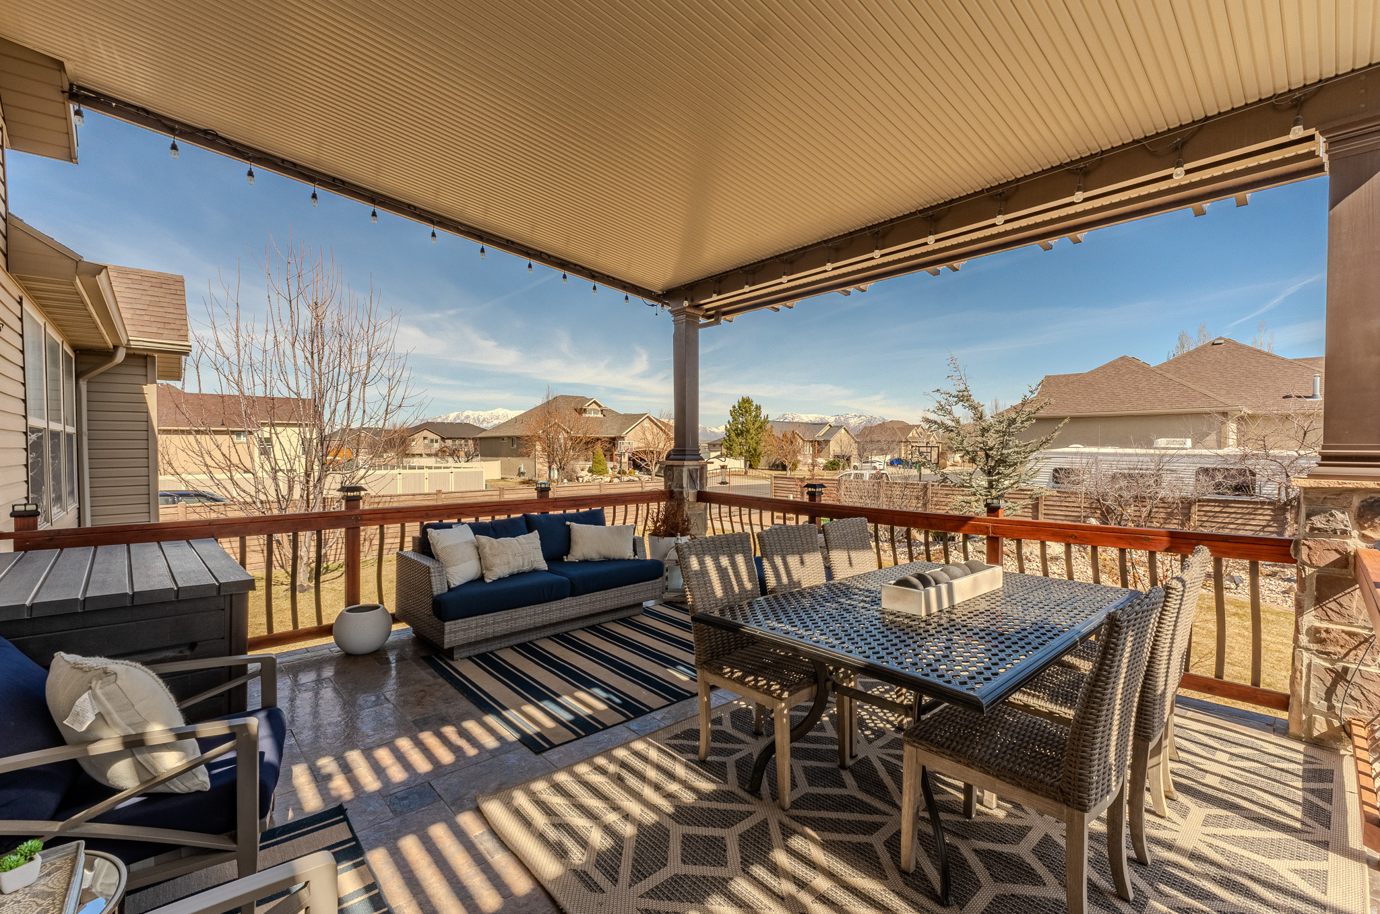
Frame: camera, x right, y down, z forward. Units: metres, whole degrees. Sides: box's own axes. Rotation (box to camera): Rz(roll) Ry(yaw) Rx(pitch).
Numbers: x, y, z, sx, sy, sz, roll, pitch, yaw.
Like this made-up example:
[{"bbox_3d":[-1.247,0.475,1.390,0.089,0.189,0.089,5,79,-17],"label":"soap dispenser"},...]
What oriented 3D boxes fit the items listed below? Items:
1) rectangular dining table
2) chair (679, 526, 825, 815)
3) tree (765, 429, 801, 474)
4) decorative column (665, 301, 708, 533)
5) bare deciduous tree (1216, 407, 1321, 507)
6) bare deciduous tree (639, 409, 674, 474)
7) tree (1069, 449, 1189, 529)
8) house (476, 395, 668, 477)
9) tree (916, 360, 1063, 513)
[{"bbox_3d":[1.112,1.015,2.600,1.880,0.730,1.140,-1,1,-42],"label":"rectangular dining table"},{"bbox_3d":[0.331,0.893,2.622,0.490,0.975,0.645,-1,2,-44],"label":"chair"},{"bbox_3d":[9.024,-0.379,55.000,3.700,4.450,3.700,0,1,9],"label":"tree"},{"bbox_3d":[-0.036,-0.162,6.400,0.420,2.950,0.420,-1,1,-42],"label":"decorative column"},{"bbox_3d":[13.045,0.544,12.800,2.300,3.400,2.300,-1,2,-44],"label":"bare deciduous tree"},{"bbox_3d":[-2.956,-0.644,48.500,3.700,5.250,3.700,0,1,-3],"label":"bare deciduous tree"},{"bbox_3d":[11.462,0.954,15.000,2.600,2.400,2.600,1,1,37],"label":"tree"},{"bbox_3d":[-10.800,-2.005,55.000,16.000,7.600,13.000,-1,1,-42],"label":"house"},{"bbox_3d":[8.153,-0.078,15.500,3.700,5.250,3.700,1,1,28],"label":"tree"}]

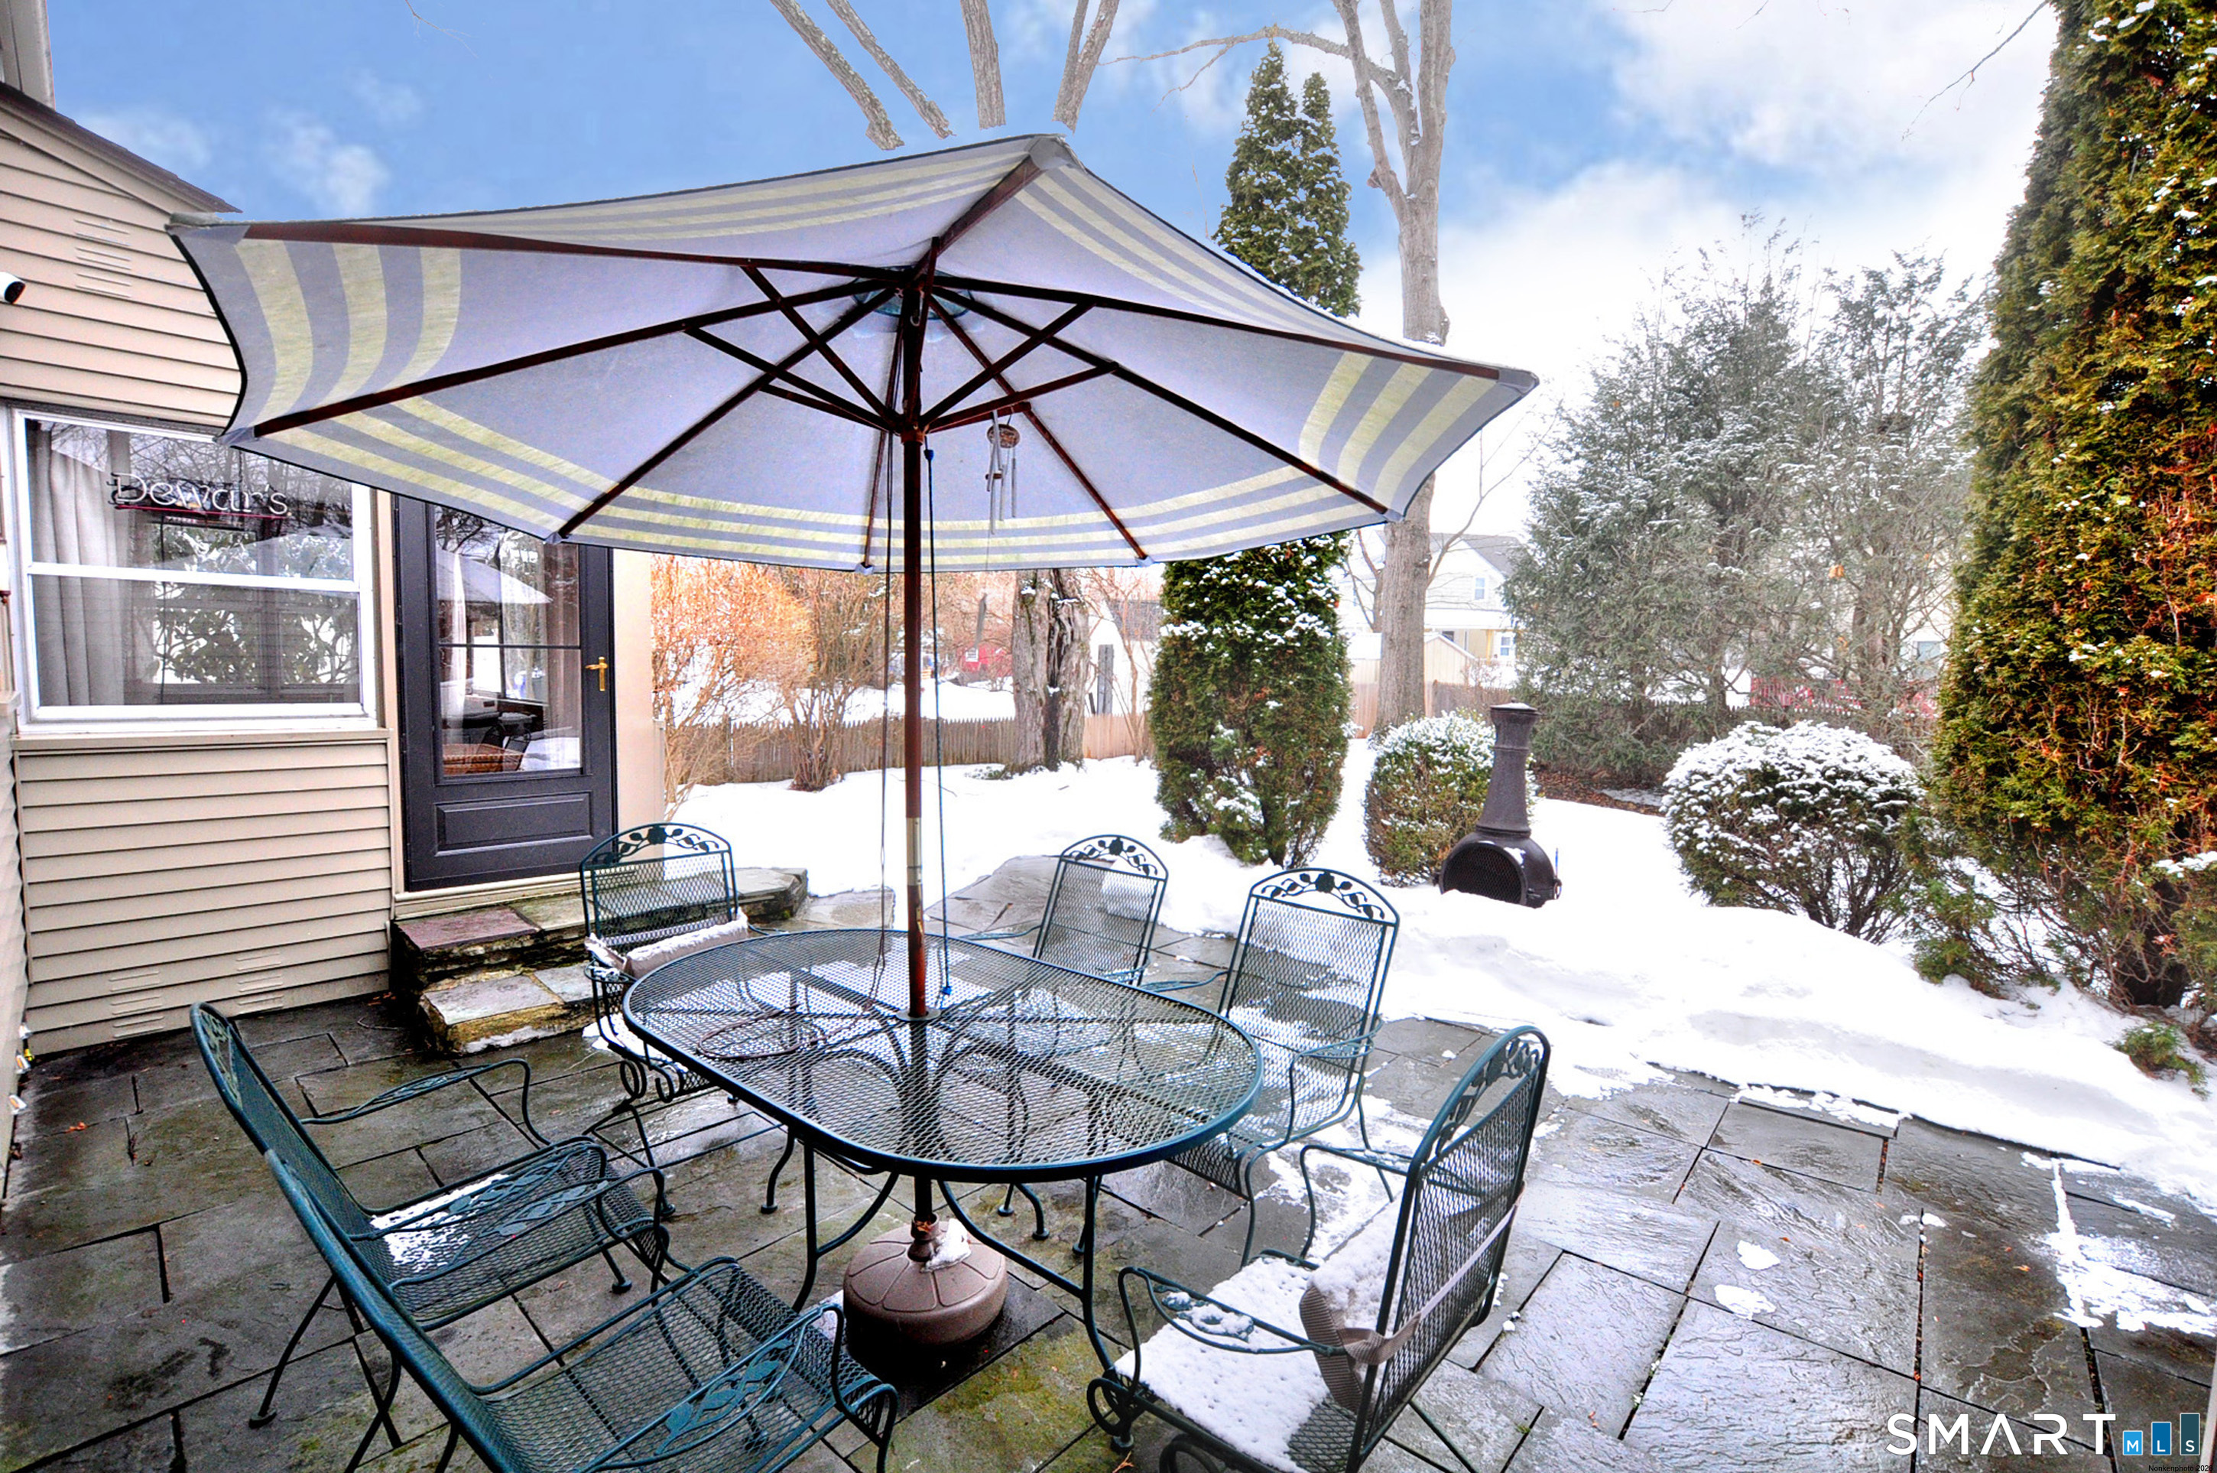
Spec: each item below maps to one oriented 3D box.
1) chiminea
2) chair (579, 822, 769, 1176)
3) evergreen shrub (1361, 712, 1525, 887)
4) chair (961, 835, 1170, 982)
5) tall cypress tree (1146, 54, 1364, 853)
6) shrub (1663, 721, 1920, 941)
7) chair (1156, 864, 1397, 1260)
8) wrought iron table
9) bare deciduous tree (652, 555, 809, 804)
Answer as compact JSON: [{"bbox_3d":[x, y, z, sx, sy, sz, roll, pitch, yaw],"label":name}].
[{"bbox_3d":[2.246,0.512,5.322,0.650,1.410,0.600,1,3,37],"label":"chiminea"},{"bbox_3d":[-1.405,0.862,3.161,0.800,1.045,0.600,2,3,43],"label":"chair"},{"bbox_3d":[2.351,0.484,6.522,1.100,1.320,1.100,0,2,0],"label":"evergreen shrub"},{"bbox_3d":[-0.221,0.879,3.124,0.600,1.000,0.760,2,3,45],"label":"chair"},{"bbox_3d":[1.147,-2.152,7.228,1.600,6.550,1.550,0,2,0],"label":"tall cypress tree"},{"bbox_3d":[3.714,0.548,5.074,1.220,1.280,1.200,0,2,0],"label":"shrub"},{"bbox_3d":[0.407,0.904,2.551,0.760,0.985,0.600,-2,3,-44],"label":"chair"},{"bbox_3d":[-0.485,1.046,2.342,1.920,0.725,1.050,2,3,42],"label":"wrought iron table"},{"bbox_3d":[-4.999,-0.665,11.283,2.800,3.450,2.700,0,2,0],"label":"bare deciduous tree"}]

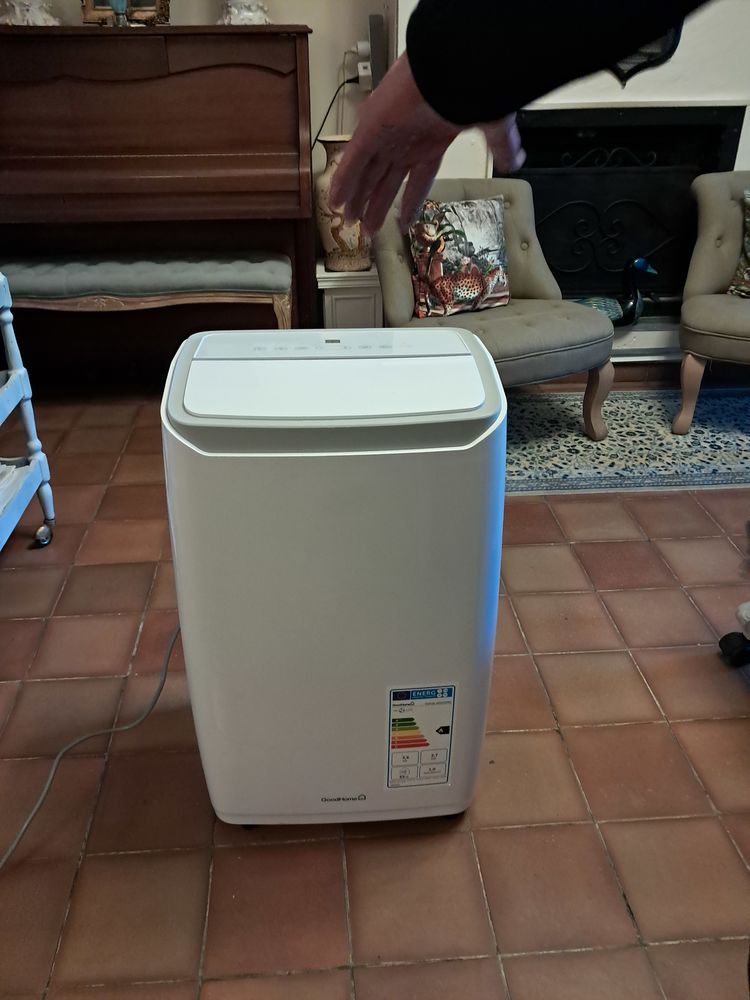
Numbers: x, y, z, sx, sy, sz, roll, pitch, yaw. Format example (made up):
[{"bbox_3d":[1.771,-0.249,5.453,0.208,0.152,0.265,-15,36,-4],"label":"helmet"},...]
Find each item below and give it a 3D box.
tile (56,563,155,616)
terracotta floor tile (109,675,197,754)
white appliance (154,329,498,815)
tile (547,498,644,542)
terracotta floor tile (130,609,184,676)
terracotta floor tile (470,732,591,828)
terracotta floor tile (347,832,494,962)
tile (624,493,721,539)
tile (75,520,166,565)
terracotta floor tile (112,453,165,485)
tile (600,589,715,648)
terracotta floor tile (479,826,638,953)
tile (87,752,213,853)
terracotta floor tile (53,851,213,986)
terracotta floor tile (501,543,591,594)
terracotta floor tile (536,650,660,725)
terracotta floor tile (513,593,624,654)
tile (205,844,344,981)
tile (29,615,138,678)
[{"bbox_3d":[-0.619,0.211,1.809,0.200,0.015,0.197,-2,30,-4],"label":"tile"},{"bbox_3d":[-0.381,0.405,1.478,0.200,0.015,0.197,-2,30,-4],"label":"terracotta floor tile"},{"bbox_3d":[-0.053,0.135,1.209,0.422,0.702,0.349,-2,30,-3],"label":"white appliance"},{"bbox_3d":[0.590,0.061,2.075,0.200,0.015,0.197,-2,30,-4],"label":"tile"},{"bbox_3d":[-0.398,0.305,1.652,0.200,0.015,0.198,-2,30,-4],"label":"terracotta floor tile"},{"bbox_3d":[0.249,0.482,1.350,0.200,0.015,0.197,-2,30,-4],"label":"terracotta floor tile"},{"bbox_3d":[0.061,0.583,1.149,0.200,0.013,0.197,-2,30,-4],"label":"terracotta floor tile"},{"bbox_3d":[0.787,0.056,2.073,0.200,0.013,0.197,-2,30,-4],"label":"tile"},{"bbox_3d":[-0.636,0.112,1.984,0.200,0.015,0.198,-2,30,-4],"label":"tile"},{"bbox_3d":[-0.662,-0.089,2.314,0.200,0.013,0.197,-2,30,-4],"label":"terracotta floor tile"},{"bbox_3d":[0.618,0.262,1.712,0.200,0.013,0.197,-2,30,-4],"label":"tile"},{"bbox_3d":[0.263,0.575,1.164,0.200,0.013,0.197,-2,30,-4],"label":"terracotta floor tile"},{"bbox_3d":[-0.364,0.505,1.305,0.200,0.015,0.198,-2,30,-4],"label":"tile"},{"bbox_3d":[-0.344,0.598,1.119,0.200,0.013,0.197,-2,30,-4],"label":"terracotta floor tile"},{"bbox_3d":[0.403,0.171,1.886,0.200,0.015,0.197,-2,30,-4],"label":"terracotta floor tile"},{"bbox_3d":[0.436,0.374,1.540,0.200,0.015,0.198,-2,30,-4],"label":"terracotta floor tile"},{"bbox_3d":[0.419,0.274,1.714,0.200,0.015,0.198,-2,30,-4],"label":"terracotta floor tile"},{"bbox_3d":[-0.143,0.598,1.147,0.200,0.015,0.198,-2,30,-4],"label":"tile"},{"bbox_3d":[-0.602,0.312,1.637,0.200,0.015,0.197,-2,30,-4],"label":"tile"}]

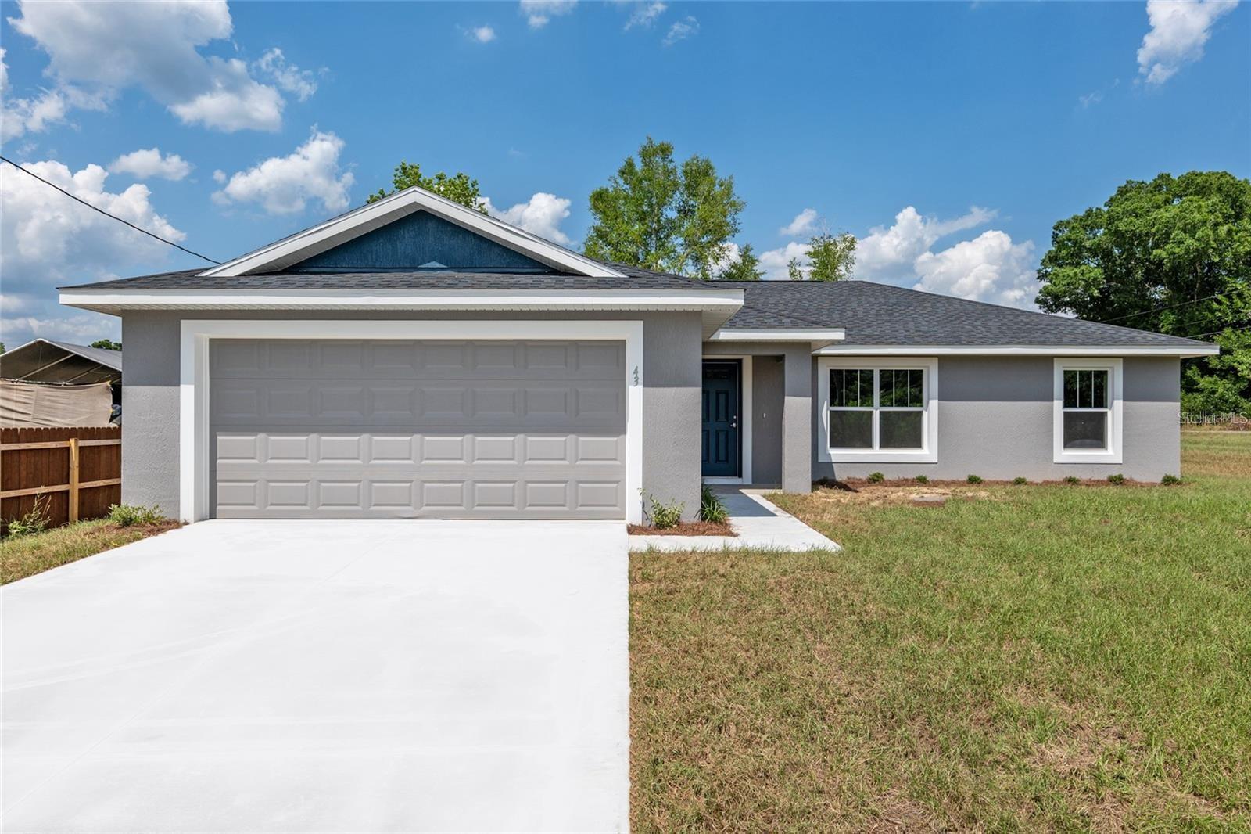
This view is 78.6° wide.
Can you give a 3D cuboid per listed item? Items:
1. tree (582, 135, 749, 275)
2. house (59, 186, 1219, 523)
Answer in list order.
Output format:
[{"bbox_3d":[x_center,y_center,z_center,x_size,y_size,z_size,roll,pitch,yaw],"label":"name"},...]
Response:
[{"bbox_3d":[1.900,-6.050,37.000,7.900,14.900,7.600,0,0,0],"label":"tree"},{"bbox_3d":[2.300,-1.060,15.900,17.100,4.650,15.000,0,0,0],"label":"house"}]

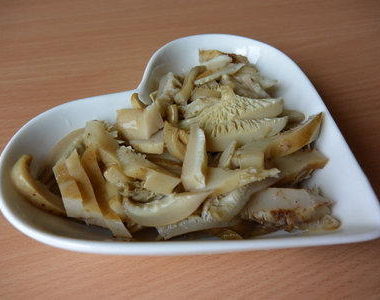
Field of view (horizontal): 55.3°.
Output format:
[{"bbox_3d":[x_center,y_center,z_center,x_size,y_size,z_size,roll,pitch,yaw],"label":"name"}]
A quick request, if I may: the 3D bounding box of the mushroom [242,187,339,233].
[{"bbox_3d":[0.054,0.032,0.198,0.051,0.010,0.020,-1,65,5],"label":"mushroom"}]

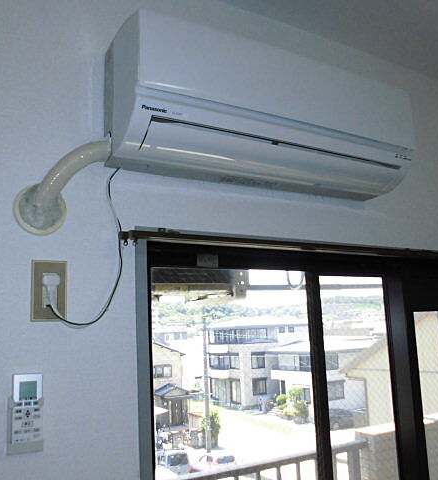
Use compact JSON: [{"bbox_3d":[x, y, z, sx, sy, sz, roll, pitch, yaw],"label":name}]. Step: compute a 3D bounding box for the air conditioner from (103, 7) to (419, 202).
[{"bbox_3d":[0.150,-0.289,1.209,0.830,0.275,0.203,4,-11,-32],"label":"air conditioner"}]

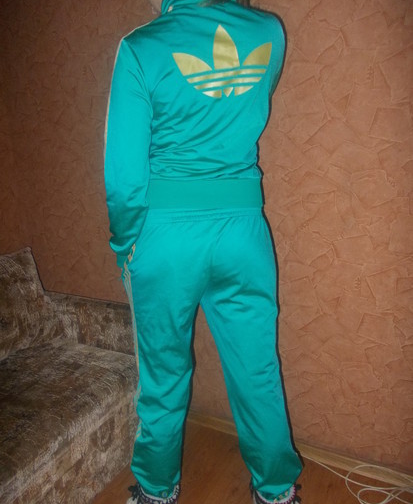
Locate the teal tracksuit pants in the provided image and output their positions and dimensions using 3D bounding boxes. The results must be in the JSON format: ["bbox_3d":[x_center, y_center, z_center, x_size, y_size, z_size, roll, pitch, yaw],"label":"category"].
[{"bbox_3d":[0.030,0.292,1.238,0.460,0.860,0.310,-3,12,-14],"label":"teal tracksuit pants"}]

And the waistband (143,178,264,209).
[{"bbox_3d":[-0.010,-0.157,1.132,0.310,0.080,0.220,-3,12,-15],"label":"waistband"}]

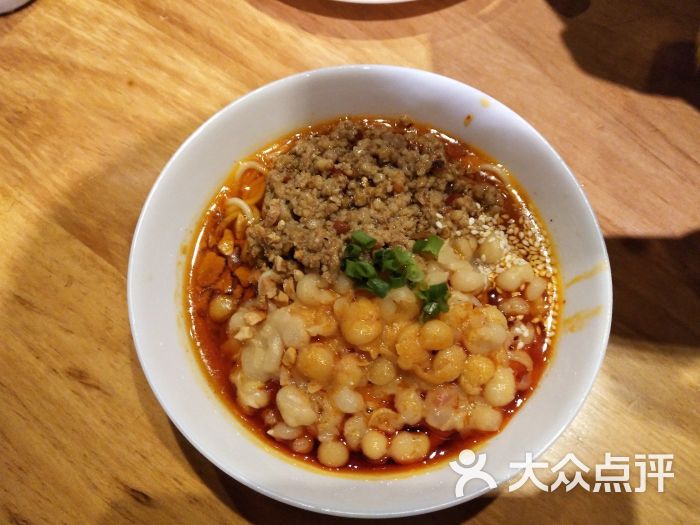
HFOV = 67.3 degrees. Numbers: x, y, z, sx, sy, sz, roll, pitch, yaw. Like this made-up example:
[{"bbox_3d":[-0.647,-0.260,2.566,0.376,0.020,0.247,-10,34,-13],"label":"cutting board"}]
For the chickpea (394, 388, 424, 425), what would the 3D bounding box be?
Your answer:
[{"bbox_3d":[0.023,0.056,0.204,0.011,0.011,0.014,0,69,2],"label":"chickpea"}]

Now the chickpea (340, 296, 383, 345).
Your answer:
[{"bbox_3d":[0.005,0.025,0.223,0.017,0.015,0.019,0,68,-1],"label":"chickpea"}]

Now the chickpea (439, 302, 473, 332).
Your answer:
[{"bbox_3d":[0.045,0.024,0.227,0.016,0.012,0.015,0,68,-1],"label":"chickpea"}]

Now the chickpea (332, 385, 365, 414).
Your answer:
[{"bbox_3d":[0.000,0.057,0.218,0.012,0.011,0.012,0,68,-1],"label":"chickpea"}]

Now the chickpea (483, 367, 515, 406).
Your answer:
[{"bbox_3d":[0.058,0.048,0.205,0.012,0.012,0.015,0,69,2],"label":"chickpea"}]

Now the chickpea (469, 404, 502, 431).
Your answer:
[{"bbox_3d":[0.053,0.060,0.204,0.013,0.010,0.011,0,69,2],"label":"chickpea"}]

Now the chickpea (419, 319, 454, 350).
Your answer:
[{"bbox_3d":[0.034,0.028,0.208,0.014,0.013,0.013,0,69,2],"label":"chickpea"}]

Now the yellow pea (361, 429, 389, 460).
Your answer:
[{"bbox_3d":[0.009,0.070,0.202,0.010,0.010,0.012,0,69,2],"label":"yellow pea"}]

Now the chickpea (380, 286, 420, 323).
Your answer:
[{"bbox_3d":[0.022,0.018,0.227,0.016,0.014,0.016,0,68,-1],"label":"chickpea"}]

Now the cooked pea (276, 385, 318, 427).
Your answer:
[{"bbox_3d":[-0.019,0.053,0.195,0.012,0.011,0.017,-42,75,-15],"label":"cooked pea"}]

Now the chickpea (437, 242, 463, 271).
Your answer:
[{"bbox_3d":[0.042,-0.002,0.223,0.012,0.011,0.013,0,69,2],"label":"chickpea"}]

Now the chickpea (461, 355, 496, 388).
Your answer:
[{"bbox_3d":[0.054,0.046,0.220,0.015,0.012,0.015,0,68,-1],"label":"chickpea"}]

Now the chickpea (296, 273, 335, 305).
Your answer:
[{"bbox_3d":[-0.014,0.012,0.219,0.016,0.012,0.013,0,69,2],"label":"chickpea"}]

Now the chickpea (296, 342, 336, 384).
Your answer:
[{"bbox_3d":[-0.014,0.042,0.218,0.016,0.014,0.016,0,68,-1],"label":"chickpea"}]

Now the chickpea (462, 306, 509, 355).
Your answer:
[{"bbox_3d":[0.058,0.029,0.226,0.019,0.015,0.020,0,68,-1],"label":"chickpea"}]

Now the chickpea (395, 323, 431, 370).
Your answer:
[{"bbox_3d":[0.025,0.033,0.209,0.014,0.013,0.019,0,69,2],"label":"chickpea"}]

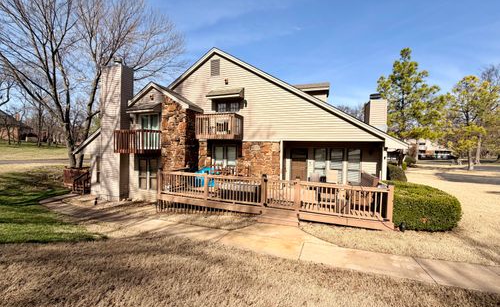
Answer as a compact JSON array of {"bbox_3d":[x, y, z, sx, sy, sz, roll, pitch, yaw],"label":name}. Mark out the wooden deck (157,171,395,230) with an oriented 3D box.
[{"bbox_3d":[0.419,1.634,8.084,8.484,1.806,2.856,2,2,20],"label":"wooden deck"}]

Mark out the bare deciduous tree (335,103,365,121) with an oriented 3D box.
[{"bbox_3d":[18.969,-3.991,38.154,8.000,11.193,8.000,2,2,20],"label":"bare deciduous tree"}]

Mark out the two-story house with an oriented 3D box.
[{"bbox_3d":[-0.546,-1.456,14.305,16.643,7.665,12.075,2,2,20],"label":"two-story house"}]

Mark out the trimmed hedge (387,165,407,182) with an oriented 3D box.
[{"bbox_3d":[7.429,1.314,10.791,1.418,1.512,1.575,2,2,20],"label":"trimmed hedge"}]

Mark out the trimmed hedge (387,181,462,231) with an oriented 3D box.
[{"bbox_3d":[5.292,1.601,6.545,1.680,1.092,2.310,2,2,20],"label":"trimmed hedge"}]

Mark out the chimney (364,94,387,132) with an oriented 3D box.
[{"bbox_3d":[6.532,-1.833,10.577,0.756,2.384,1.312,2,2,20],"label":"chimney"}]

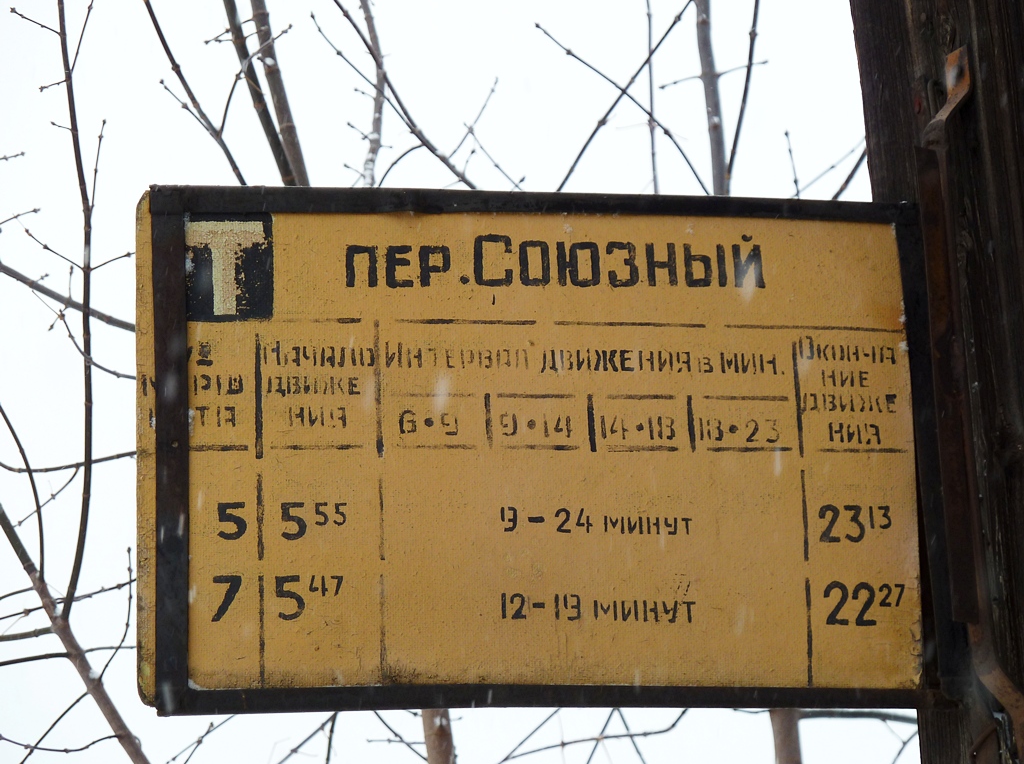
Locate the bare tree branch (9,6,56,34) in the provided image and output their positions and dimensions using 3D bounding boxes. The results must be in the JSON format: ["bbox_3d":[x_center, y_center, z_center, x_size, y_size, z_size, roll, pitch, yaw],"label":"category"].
[{"bbox_3d":[-0.584,-0.441,5.300,0.059,0.029,0.029,-1,-11,0],"label":"bare tree branch"}]

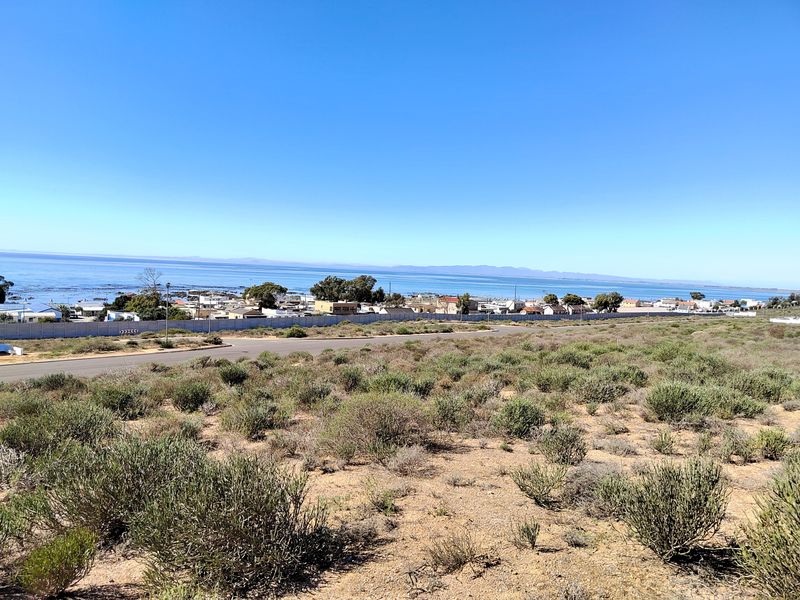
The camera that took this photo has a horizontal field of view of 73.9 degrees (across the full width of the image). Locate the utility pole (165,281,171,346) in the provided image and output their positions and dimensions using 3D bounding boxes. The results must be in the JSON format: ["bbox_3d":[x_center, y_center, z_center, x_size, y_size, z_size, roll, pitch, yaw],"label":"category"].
[{"bbox_3d":[-17.211,1.008,39.373,0.320,4.611,0.320,1,3,-24],"label":"utility pole"}]

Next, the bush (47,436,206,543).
[{"bbox_3d":[-2.162,1.517,4.232,1.280,0.800,1.110,3,3,0],"label":"bush"}]

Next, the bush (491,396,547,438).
[{"bbox_3d":[1.606,1.592,7.202,0.744,0.552,0.683,3,3,0],"label":"bush"}]

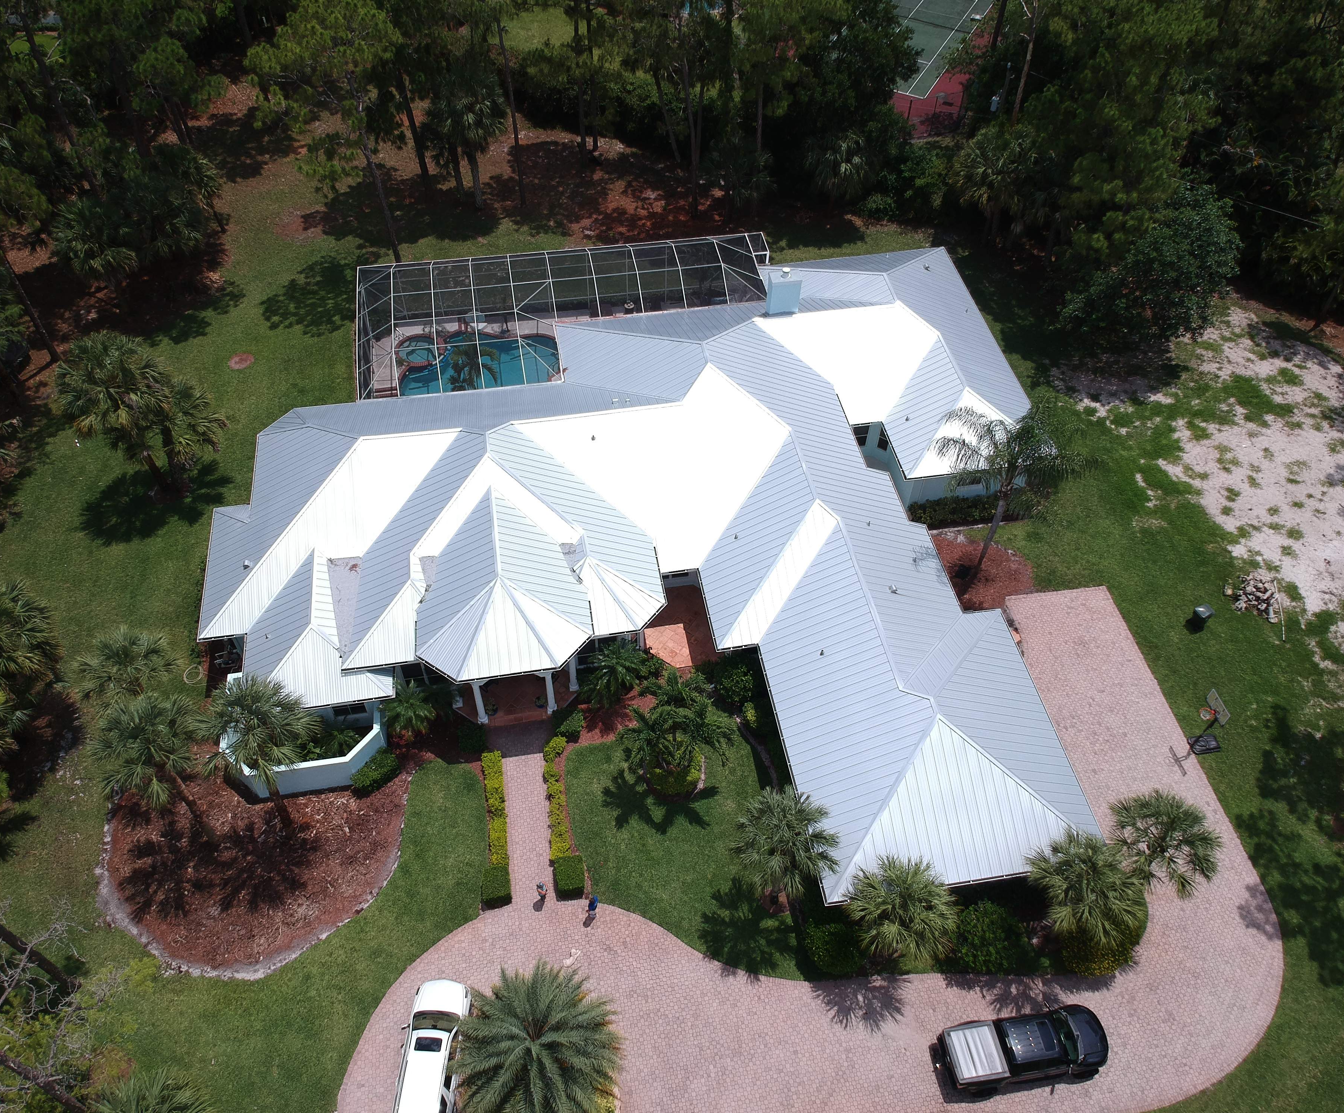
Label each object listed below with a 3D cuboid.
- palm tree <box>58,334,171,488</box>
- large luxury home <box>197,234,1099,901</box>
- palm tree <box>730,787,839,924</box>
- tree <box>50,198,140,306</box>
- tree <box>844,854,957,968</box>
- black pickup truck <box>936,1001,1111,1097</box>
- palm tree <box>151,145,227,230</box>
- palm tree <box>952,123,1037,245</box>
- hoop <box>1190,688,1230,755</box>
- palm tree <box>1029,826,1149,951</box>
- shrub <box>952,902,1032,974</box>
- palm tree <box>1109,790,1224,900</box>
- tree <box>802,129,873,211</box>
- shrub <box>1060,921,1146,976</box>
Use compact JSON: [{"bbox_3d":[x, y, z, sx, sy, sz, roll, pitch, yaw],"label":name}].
[{"bbox_3d":[-25.509,-6.114,50.867,4.753,9.120,5.492,-7,51,-7],"label":"palm tree"},{"bbox_3d":[-0.912,-3.109,49.340,39.800,7.400,40.000,-7,51,-6],"label":"large luxury home"},{"bbox_3d":[3.826,11.140,38.456,3.721,7.489,3.723,-7,51,-7],"label":"palm tree"},{"bbox_3d":[-31.968,-16.475,60.299,4.700,6.600,4.600,-7,51,-6],"label":"tree"},{"bbox_3d":[7.771,13.049,37.798,3.812,6.225,3.781,-7,51,-7],"label":"tree"},{"bbox_3d":[12.139,16.811,36.836,5.850,1.920,2.080,-7,51,-6],"label":"black pickup truck"},{"bbox_3d":[-28.723,-22.222,65.735,4.200,5.500,4.200,-7,51,-6],"label":"palm tree"},{"bbox_3d":[19.675,-22.912,66.687,5.125,7.406,5.433,-7,51,-7],"label":"palm tree"},{"bbox_3d":[22.169,6.909,43.864,2.000,3.750,1.300,-7,51,-6],"label":"hoop"},{"bbox_3d":[14.217,12.460,38.189,3.955,6.582,4.039,-7,51,-7],"label":"palm tree"},{"bbox_3d":[11.746,13.973,39.219,2.700,1.800,2.500,0,51,0],"label":"shrub"},{"bbox_3d":[16.992,11.291,38.711,3.618,7.347,3.744,-7,51,-7],"label":"palm tree"},{"bbox_3d":[10.438,-23.880,67.711,4.300,5.400,4.300,-7,51,-6],"label":"tree"},{"bbox_3d":[15.748,14.059,39.335,2.750,1.600,2.550,-7,51,-6],"label":"shrub"}]

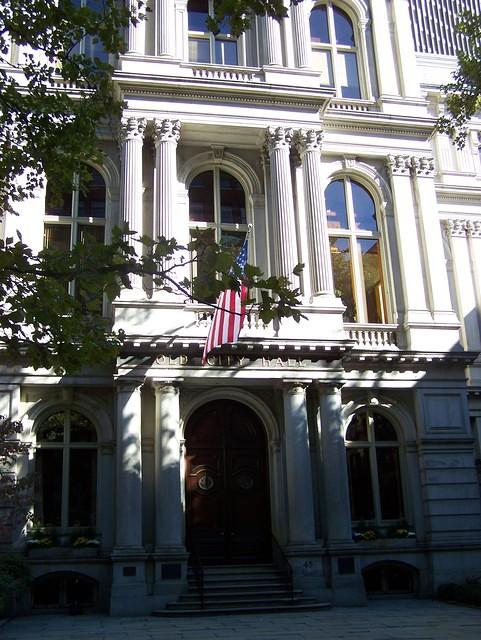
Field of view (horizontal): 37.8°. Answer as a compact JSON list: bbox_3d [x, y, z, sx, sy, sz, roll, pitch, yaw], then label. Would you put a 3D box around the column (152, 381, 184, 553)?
[{"bbox_3d":[-2.278,4.601,22.256,1.000,5.355,1.000,1,-19,-10],"label":"column"}]

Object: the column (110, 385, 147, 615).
[{"bbox_3d":[-3.463,5.375,21.821,1.040,7.018,1.040,1,-19,-10],"label":"column"}]

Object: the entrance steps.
[{"bbox_3d":[-0.031,7.562,19.881,4.848,1.190,2.688,2,-19,-10],"label":"entrance steps"}]

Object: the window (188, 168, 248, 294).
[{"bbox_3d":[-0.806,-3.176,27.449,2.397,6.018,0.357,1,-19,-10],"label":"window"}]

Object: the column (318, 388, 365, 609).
[{"bbox_3d":[3.171,5.562,23.011,1.061,7.028,1.061,1,-19,-10],"label":"column"}]

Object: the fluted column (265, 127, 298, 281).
[{"bbox_3d":[1.589,-3.792,25.922,0.938,6.865,0.938,1,-19,-10],"label":"fluted column"}]

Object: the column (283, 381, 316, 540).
[{"bbox_3d":[1.806,4.338,21.633,0.806,4.992,0.806,2,-19,-10],"label":"column"}]

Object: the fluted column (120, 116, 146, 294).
[{"bbox_3d":[-3.809,-3.925,24.947,0.938,6.865,0.938,1,-19,-10],"label":"fluted column"}]

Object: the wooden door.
[{"bbox_3d":[-0.443,5.153,22.785,2.832,5.232,0.240,2,-19,-10],"label":"wooden door"}]

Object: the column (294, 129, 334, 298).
[{"bbox_3d":[2.683,-3.733,24.543,0.826,6.336,0.826,2,-19,-10],"label":"column"}]

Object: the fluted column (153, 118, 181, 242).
[{"bbox_3d":[-2.615,-3.895,25.162,0.938,6.865,0.938,1,-19,-10],"label":"fluted column"}]

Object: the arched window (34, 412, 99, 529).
[{"bbox_3d":[-5.389,4.567,21.892,1.891,3.744,0.288,2,-19,-10],"label":"arched window"}]

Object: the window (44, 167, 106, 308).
[{"bbox_3d":[-5.782,-2.963,24.532,2.064,5.568,0.288,2,-19,-10],"label":"window"}]

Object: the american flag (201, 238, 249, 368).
[{"bbox_3d":[-0.420,-0.541,21.797,1.275,3.519,1.326,1,-19,-10],"label":"american flag"}]

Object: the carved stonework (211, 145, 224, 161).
[{"bbox_3d":[-0.822,-6.185,26.154,0.432,0.614,0.365,2,-19,-10],"label":"carved stonework"}]

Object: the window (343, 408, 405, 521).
[{"bbox_3d":[4.478,4.872,23.658,1.891,3.840,0.288,2,-19,-10],"label":"window"}]

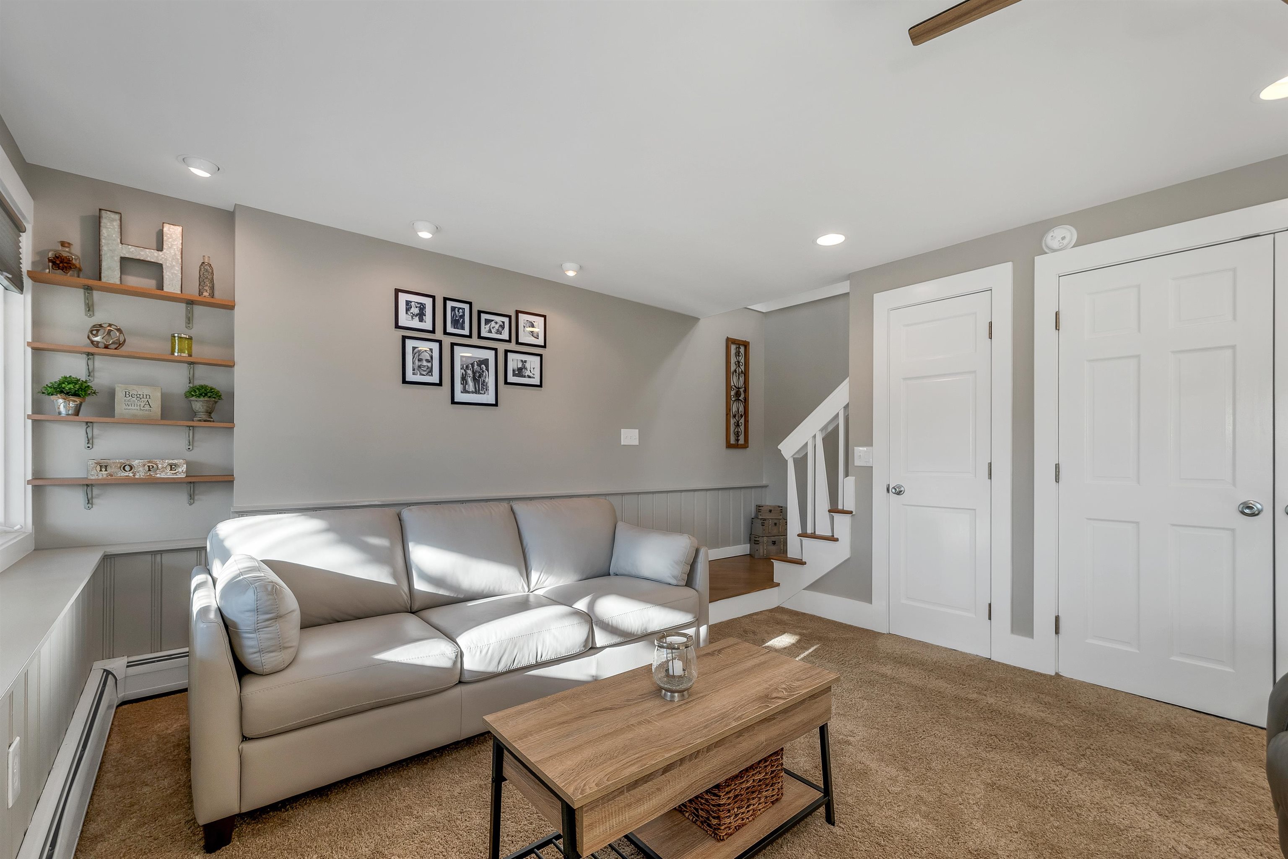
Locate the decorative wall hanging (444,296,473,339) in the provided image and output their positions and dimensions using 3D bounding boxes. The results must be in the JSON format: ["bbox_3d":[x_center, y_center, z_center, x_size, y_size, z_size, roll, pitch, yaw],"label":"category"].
[{"bbox_3d":[-1.159,-0.693,3.129,0.178,0.231,0.022,1,-2,-38],"label":"decorative wall hanging"}]

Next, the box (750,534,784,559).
[{"bbox_3d":[1.216,1.115,4.838,0.345,0.208,0.220,0,-2,-4],"label":"box"}]

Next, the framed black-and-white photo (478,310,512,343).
[{"bbox_3d":[-0.973,-0.668,3.277,0.230,0.183,0.022,1,-2,-38],"label":"framed black-and-white photo"}]

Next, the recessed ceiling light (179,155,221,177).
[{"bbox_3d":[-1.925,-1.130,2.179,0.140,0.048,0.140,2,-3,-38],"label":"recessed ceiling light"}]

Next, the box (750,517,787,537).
[{"bbox_3d":[1.220,0.936,4.831,0.289,0.163,0.201,0,-2,-13],"label":"box"}]

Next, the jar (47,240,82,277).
[{"bbox_3d":[-2.533,-0.740,2.190,0.098,0.163,0.085,2,-3,-38],"label":"jar"}]

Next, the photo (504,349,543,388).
[{"bbox_3d":[-0.821,-0.415,3.451,0.281,0.233,0.022,2,-3,-38],"label":"photo"}]

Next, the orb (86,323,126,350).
[{"bbox_3d":[-2.387,-0.410,2.221,0.118,0.118,0.118,1,-2,-38],"label":"orb"}]

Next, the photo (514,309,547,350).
[{"bbox_3d":[-0.778,-0.694,3.485,0.231,0.231,0.022,2,-3,-38],"label":"photo"}]

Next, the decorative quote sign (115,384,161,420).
[{"bbox_3d":[-2.309,-0.123,2.289,0.149,0.155,0.035,1,-2,-38],"label":"decorative quote sign"}]

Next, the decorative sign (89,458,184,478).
[{"bbox_3d":[-2.286,0.179,2.270,0.314,0.083,0.030,1,-2,-38],"label":"decorative sign"}]

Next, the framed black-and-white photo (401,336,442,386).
[{"bbox_3d":[-1.341,-0.412,3.044,0.230,0.282,0.022,2,-3,-38],"label":"framed black-and-white photo"}]

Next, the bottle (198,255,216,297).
[{"bbox_3d":[-2.121,-0.735,2.433,0.059,0.216,0.059,1,-2,-38],"label":"bottle"}]

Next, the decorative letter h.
[{"bbox_3d":[-2.331,-0.812,2.331,0.275,0.318,0.045,2,-3,-38],"label":"decorative letter h"}]

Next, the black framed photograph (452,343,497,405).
[{"bbox_3d":[-1.088,-0.348,3.242,0.304,0.383,0.022,2,-3,-38],"label":"black framed photograph"}]

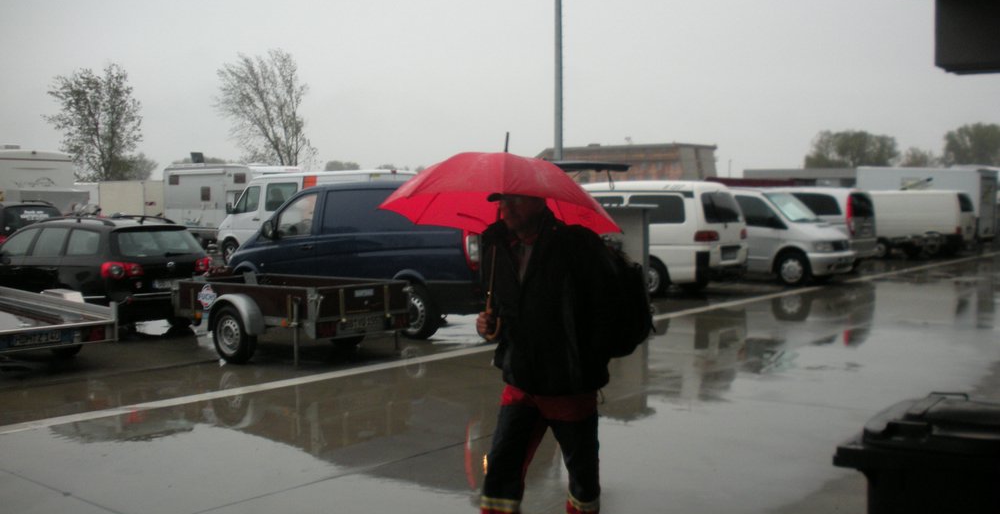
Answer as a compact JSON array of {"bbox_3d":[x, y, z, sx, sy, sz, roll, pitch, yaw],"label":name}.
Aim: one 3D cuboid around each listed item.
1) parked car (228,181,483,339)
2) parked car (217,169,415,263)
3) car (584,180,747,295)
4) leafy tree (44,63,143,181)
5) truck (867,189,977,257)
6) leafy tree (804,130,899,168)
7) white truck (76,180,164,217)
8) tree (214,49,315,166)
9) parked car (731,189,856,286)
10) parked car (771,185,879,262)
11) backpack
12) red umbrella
[{"bbox_3d":[-1.647,-0.051,13.811,4.900,1.900,1.910,3,4,38],"label":"parked car"},{"bbox_3d":[-4.374,-0.861,24.185,5.600,2.360,1.950,3,4,38],"label":"parked car"},{"bbox_3d":[2.232,-0.413,19.476,4.620,1.990,1.720,3,4,38],"label":"car"},{"bbox_3d":[-24.136,-6.663,59.601,5.800,9.720,5.800,0,3,0],"label":"leafy tree"},{"bbox_3d":[12.039,-1.138,31.504,4.800,1.900,1.840,3,4,40],"label":"truck"},{"bbox_3d":[41.717,-9.924,119.633,11.000,9.800,10.000,0,3,0],"label":"leafy tree"},{"bbox_3d":[-17.351,-2.366,47.565,5.800,2.550,2.200,3,4,40],"label":"white truck"},{"bbox_3d":[-12.919,-6.345,54.731,5.600,9.900,5.400,0,3,0],"label":"tree"},{"bbox_3d":[5.036,-0.496,21.260,4.660,1.870,1.880,3,5,42],"label":"parked car"},{"bbox_3d":[6.709,-0.762,25.406,4.900,1.900,1.900,3,4,40],"label":"parked car"},{"bbox_3d":[0.464,0.190,4.618,0.270,0.540,0.340,-3,4,-40],"label":"backpack"},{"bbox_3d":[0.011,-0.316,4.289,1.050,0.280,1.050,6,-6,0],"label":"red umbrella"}]

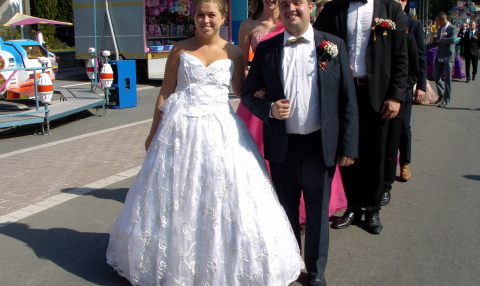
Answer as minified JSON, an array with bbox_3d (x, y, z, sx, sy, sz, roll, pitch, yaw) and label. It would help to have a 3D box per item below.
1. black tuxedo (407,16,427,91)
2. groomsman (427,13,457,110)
[{"bbox_3d":[1.593,-0.919,6.438,0.580,0.839,0.360,2,10,14],"label":"black tuxedo"},{"bbox_3d":[3.756,-1.524,11.915,0.500,1.827,0.550,-9,13,-41],"label":"groomsman"}]

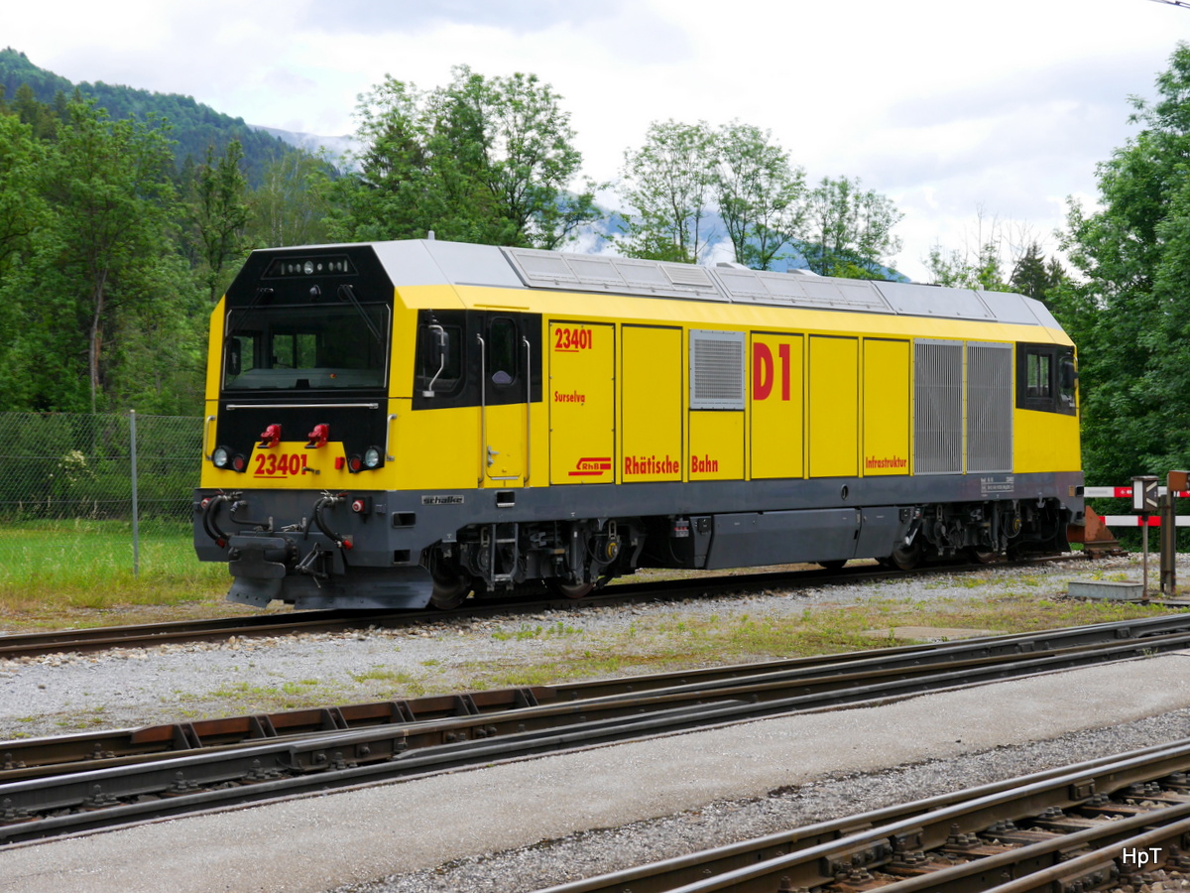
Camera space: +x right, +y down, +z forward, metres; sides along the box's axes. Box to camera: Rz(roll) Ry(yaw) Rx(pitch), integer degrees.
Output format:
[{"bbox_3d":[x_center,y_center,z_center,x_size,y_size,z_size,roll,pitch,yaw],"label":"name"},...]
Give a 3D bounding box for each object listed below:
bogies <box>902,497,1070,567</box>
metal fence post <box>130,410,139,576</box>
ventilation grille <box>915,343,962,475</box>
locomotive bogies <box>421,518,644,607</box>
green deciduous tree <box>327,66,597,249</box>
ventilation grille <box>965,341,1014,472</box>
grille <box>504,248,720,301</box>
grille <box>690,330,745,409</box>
[{"bbox_3d":[4.442,1.160,40.092,2.100,0.980,3.500,0,0,33],"label":"bogies"},{"bbox_3d":[-5.544,0.592,34.800,0.056,2.070,0.056,-1,0,33],"label":"metal fence post"},{"bbox_3d":[4.485,-0.507,37.778,0.060,1.770,1.430,0,0,33],"label":"ventilation grille"},{"bbox_3d":[-1.343,1.204,31.329,2.100,0.980,3.500,0,0,33],"label":"locomotive bogies"},{"bbox_3d":[-3.576,-4.286,78.000,7.300,11.970,7.000,0,0,-3],"label":"green deciduous tree"},{"bbox_3d":[5.331,-0.513,39.059,0.060,1.770,1.430,0,0,33],"label":"ventilation grille"},{"bbox_3d":[0.279,-1.871,32.028,0.070,0.530,4.050,-42,-22,26],"label":"grille"},{"bbox_3d":[1.399,-0.871,33.085,0.060,0.900,1.220,0,0,33],"label":"grille"}]

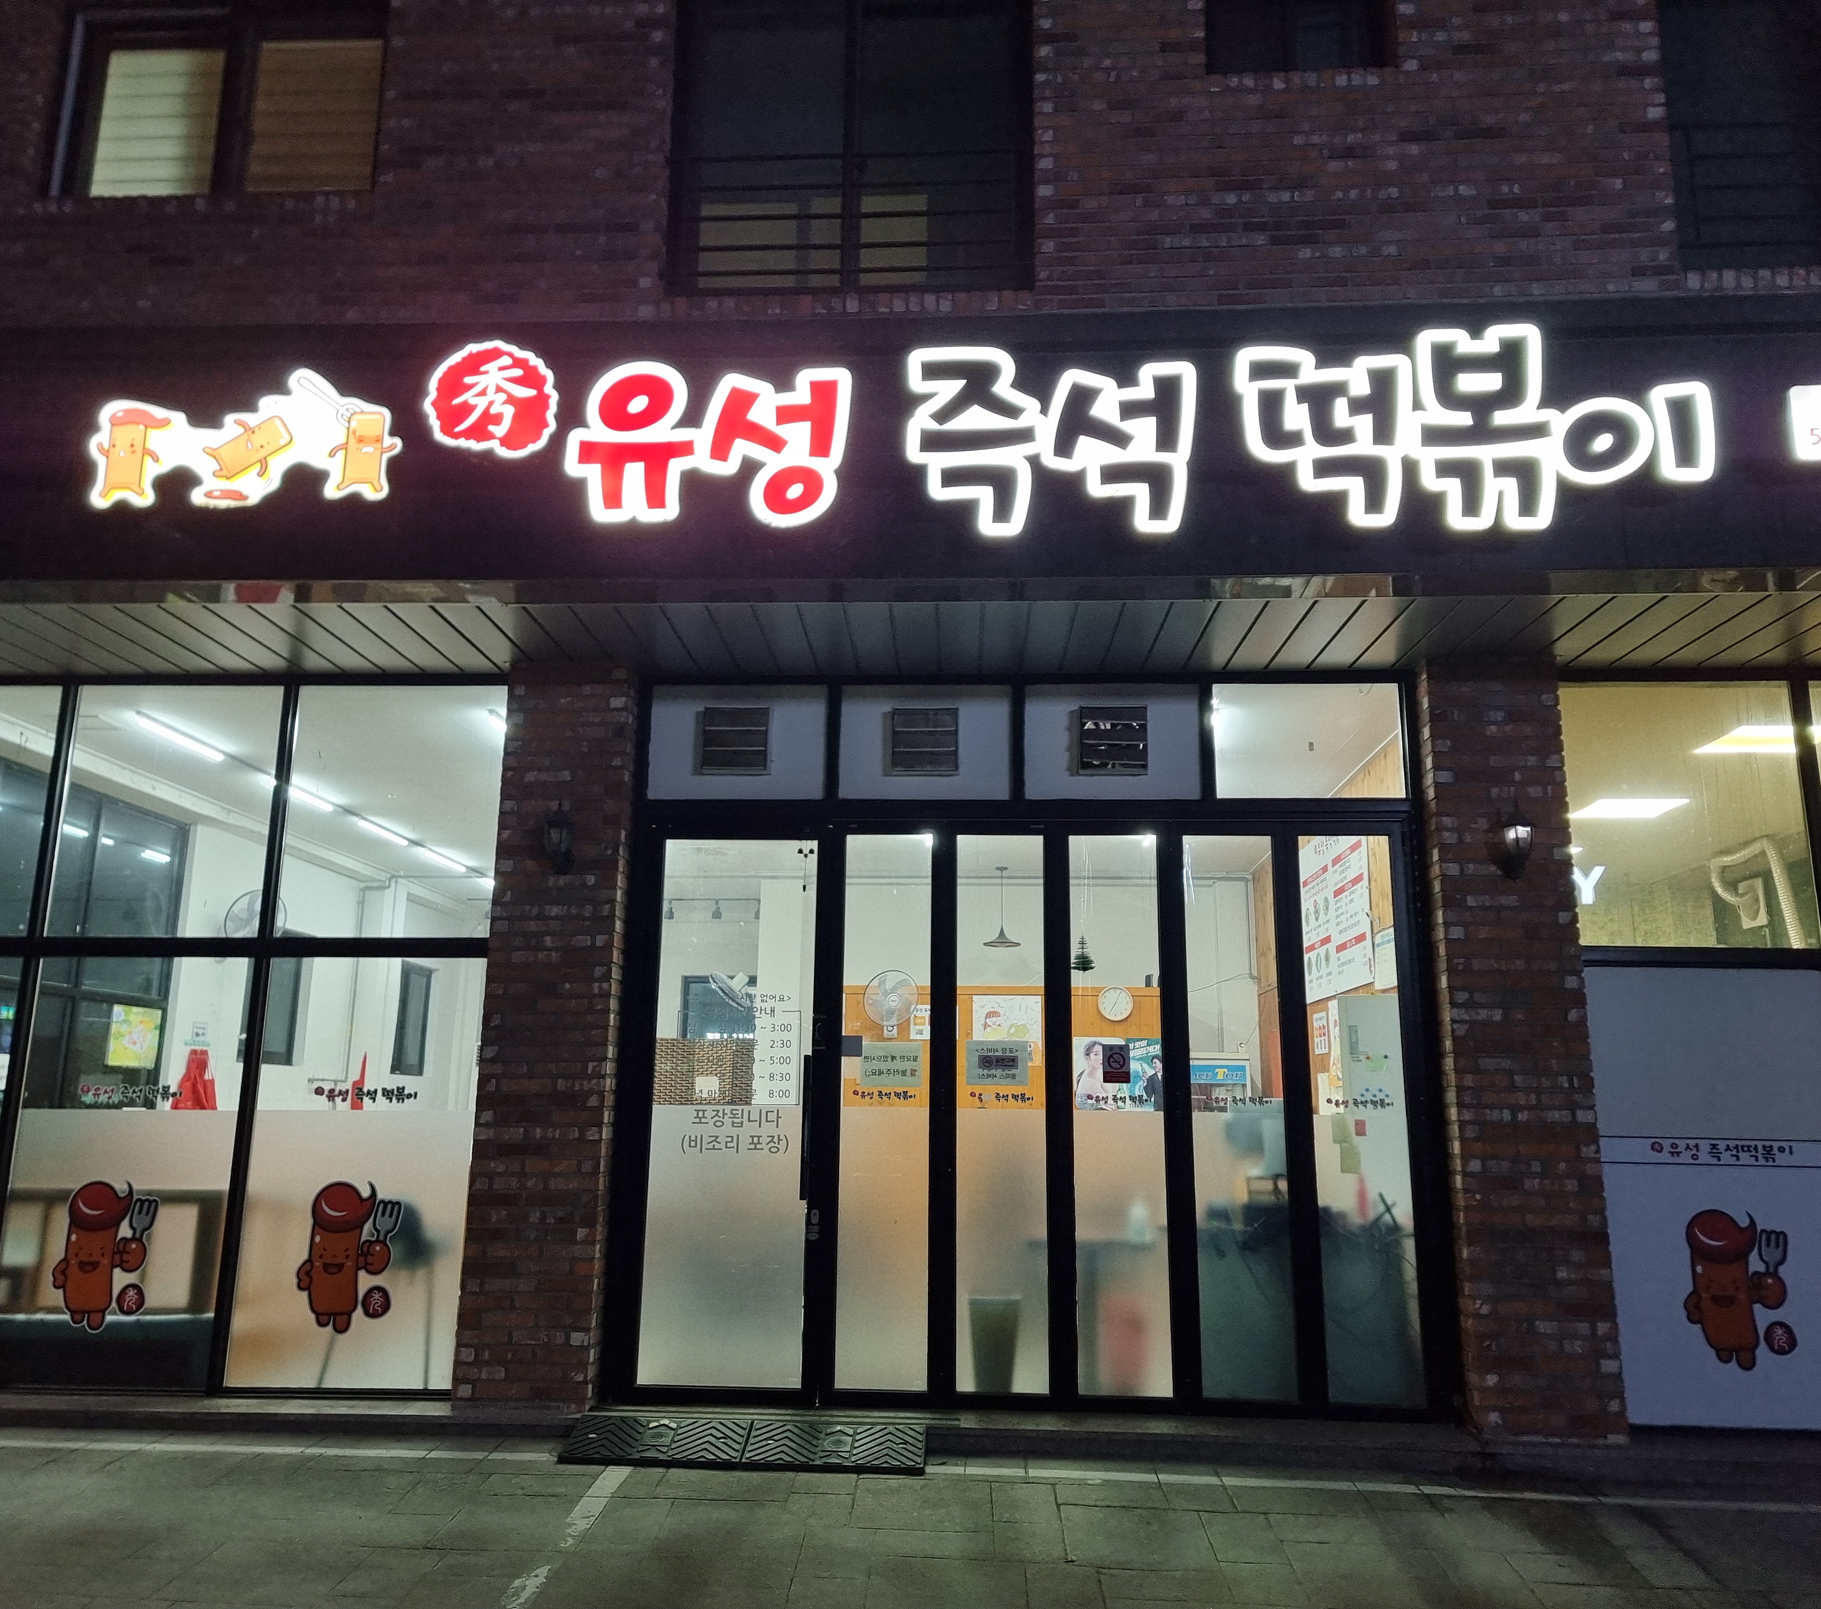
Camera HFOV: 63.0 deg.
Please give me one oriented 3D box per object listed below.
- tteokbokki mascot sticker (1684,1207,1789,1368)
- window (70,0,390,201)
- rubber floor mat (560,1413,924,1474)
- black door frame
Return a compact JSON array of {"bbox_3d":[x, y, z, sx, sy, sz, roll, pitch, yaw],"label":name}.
[{"bbox_3d":[3.699,2.168,6.658,0.474,0.704,0.010,0,-12,3],"label":"tteokbokki mascot sticker"},{"bbox_3d":[-3.412,-3.531,7.526,1.521,1.085,0.090,0,-12,3],"label":"window"},{"bbox_3d":[-0.671,2.632,6.116,1.467,0.107,0.310,0,-12,3],"label":"rubber floor mat"},{"bbox_3d":[0.537,1.054,7.082,3.848,3.475,0.130,0,-12,3],"label":"black door frame"}]

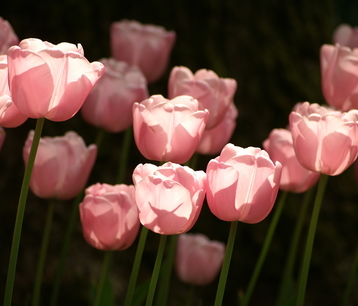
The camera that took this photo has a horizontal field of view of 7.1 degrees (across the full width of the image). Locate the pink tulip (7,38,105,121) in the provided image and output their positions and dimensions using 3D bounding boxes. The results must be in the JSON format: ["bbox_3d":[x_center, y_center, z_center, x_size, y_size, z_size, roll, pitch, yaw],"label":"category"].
[{"bbox_3d":[-0.103,-0.062,2.420,0.079,0.065,0.079,9,9,0],"label":"pink tulip"}]

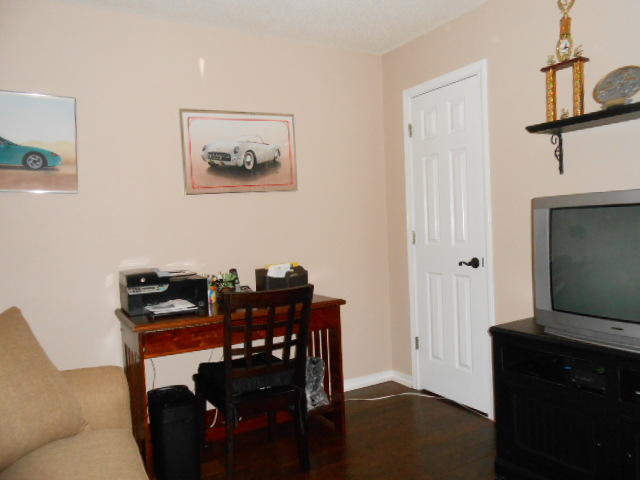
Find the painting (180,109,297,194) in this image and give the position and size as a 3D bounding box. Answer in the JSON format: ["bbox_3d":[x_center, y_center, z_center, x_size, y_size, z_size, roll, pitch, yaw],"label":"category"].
[{"bbox_3d":[-0.485,-0.548,3.030,0.738,0.497,0.030,-3,2,-30],"label":"painting"}]

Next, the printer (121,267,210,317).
[{"bbox_3d":[-0.830,0.271,2.586,0.410,0.210,0.360,-3,2,-30],"label":"printer"}]

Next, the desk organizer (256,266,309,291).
[{"bbox_3d":[-0.235,0.255,2.987,0.270,0.165,0.190,-3,2,-30],"label":"desk organizer"}]

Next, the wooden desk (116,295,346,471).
[{"bbox_3d":[-0.476,0.747,2.656,1.094,0.775,0.633,-3,2,-30],"label":"wooden desk"}]

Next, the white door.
[{"bbox_3d":[0.817,0.019,3.096,0.060,2.095,0.708,-3,2,-30],"label":"white door"}]

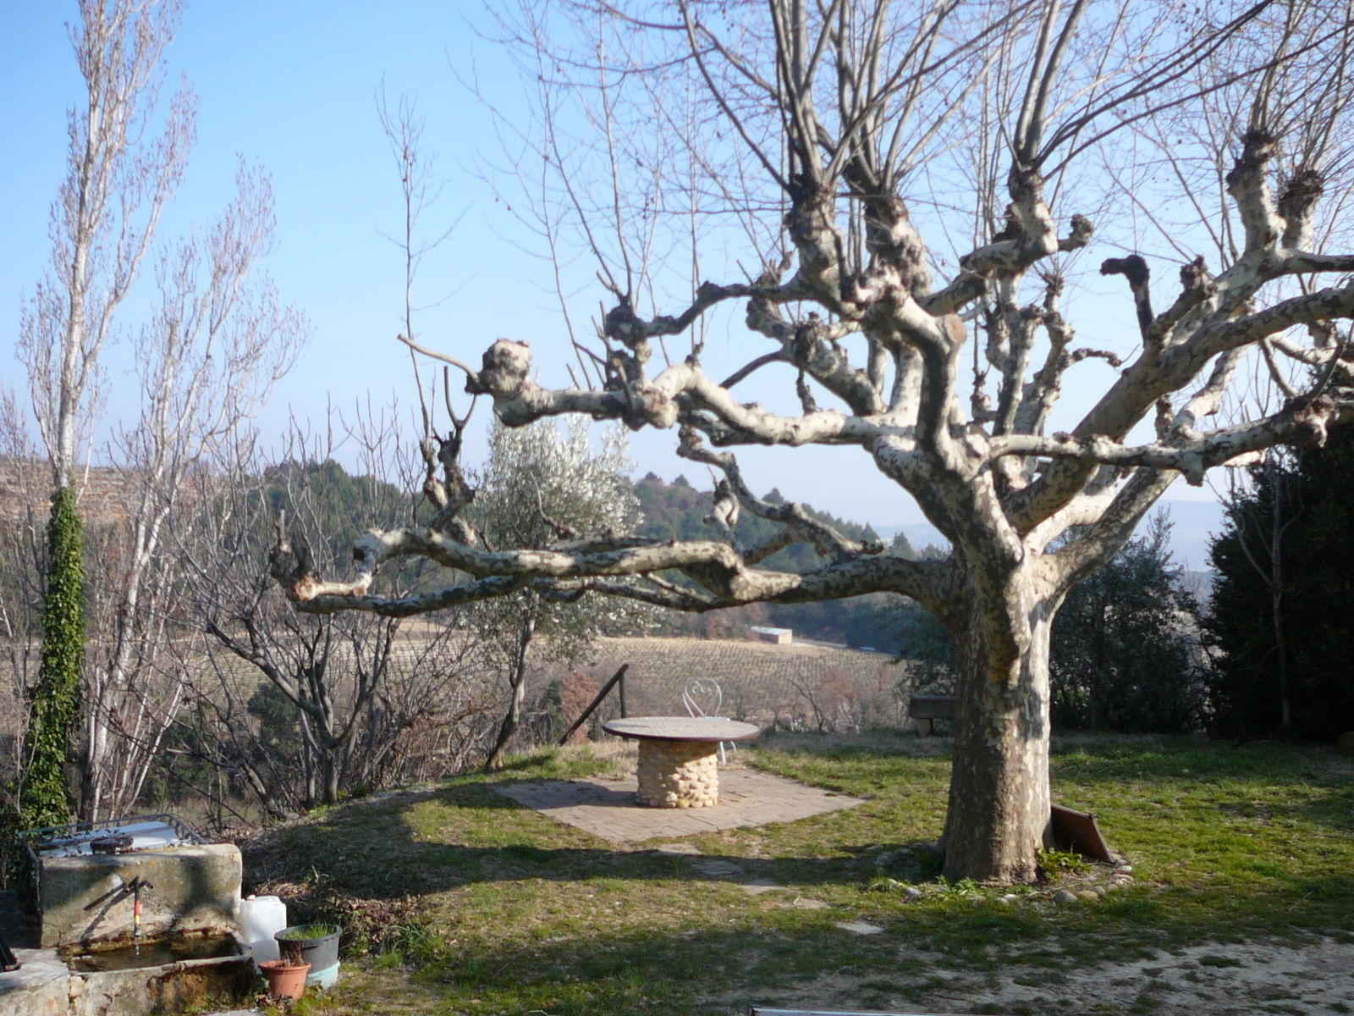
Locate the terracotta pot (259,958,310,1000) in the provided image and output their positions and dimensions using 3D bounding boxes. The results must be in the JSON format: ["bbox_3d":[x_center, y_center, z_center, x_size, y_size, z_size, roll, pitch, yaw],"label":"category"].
[{"bbox_3d":[-2.124,2.547,7.400,0.275,0.210,0.275,0,-2,0],"label":"terracotta pot"}]

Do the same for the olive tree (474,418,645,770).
[{"bbox_3d":[-1.286,0.934,15.200,2.000,3.950,2.000,0,-2,0],"label":"olive tree"}]

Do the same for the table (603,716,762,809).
[{"bbox_3d":[0.036,2.492,13.300,1.540,0.730,1.540,0,-2,0],"label":"table"}]

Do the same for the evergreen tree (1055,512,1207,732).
[{"bbox_3d":[6.275,1.635,19.500,2.400,3.150,2.300,0,-2,0],"label":"evergreen tree"}]

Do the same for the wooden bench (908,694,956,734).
[{"bbox_3d":[4.079,2.930,19.300,1.500,0.580,0.500,0,-2,6],"label":"wooden bench"}]

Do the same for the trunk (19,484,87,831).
[{"bbox_3d":[-6.490,1.651,14.200,0.650,3.800,0.620,0,-2,0],"label":"trunk"}]

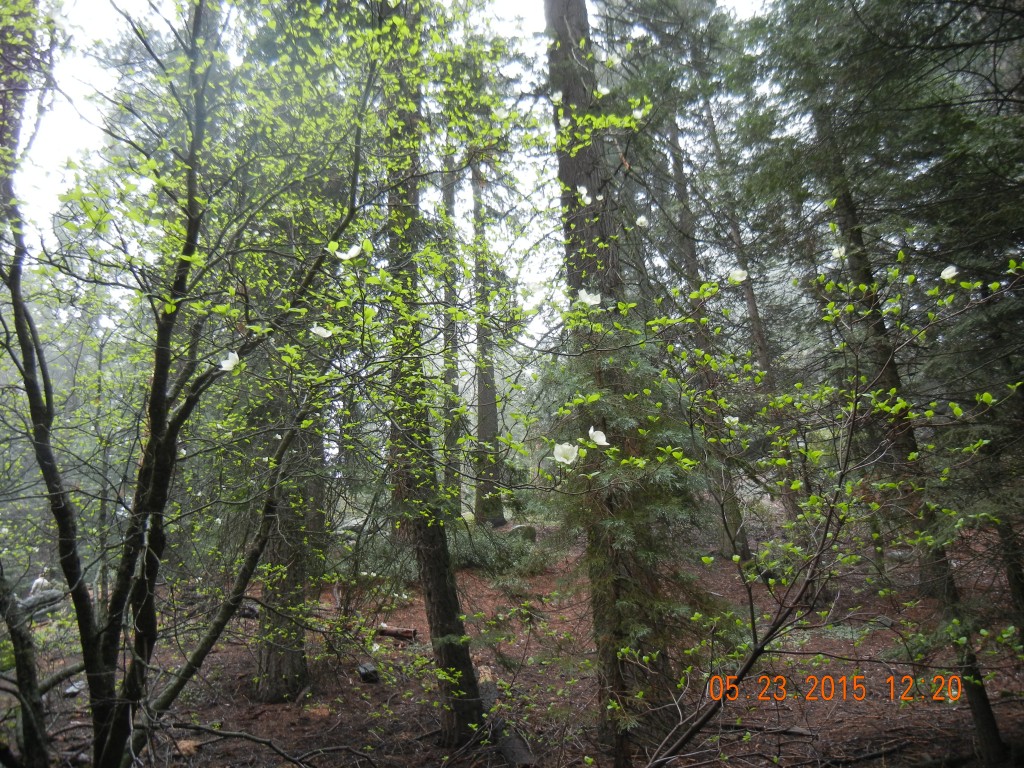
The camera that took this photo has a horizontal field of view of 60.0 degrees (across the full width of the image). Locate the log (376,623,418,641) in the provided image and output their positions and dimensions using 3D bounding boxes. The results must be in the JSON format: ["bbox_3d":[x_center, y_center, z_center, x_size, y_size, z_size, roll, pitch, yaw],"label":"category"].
[{"bbox_3d":[-1.367,2.926,10.500,0.490,0.125,0.130,-1,-13,21],"label":"log"}]

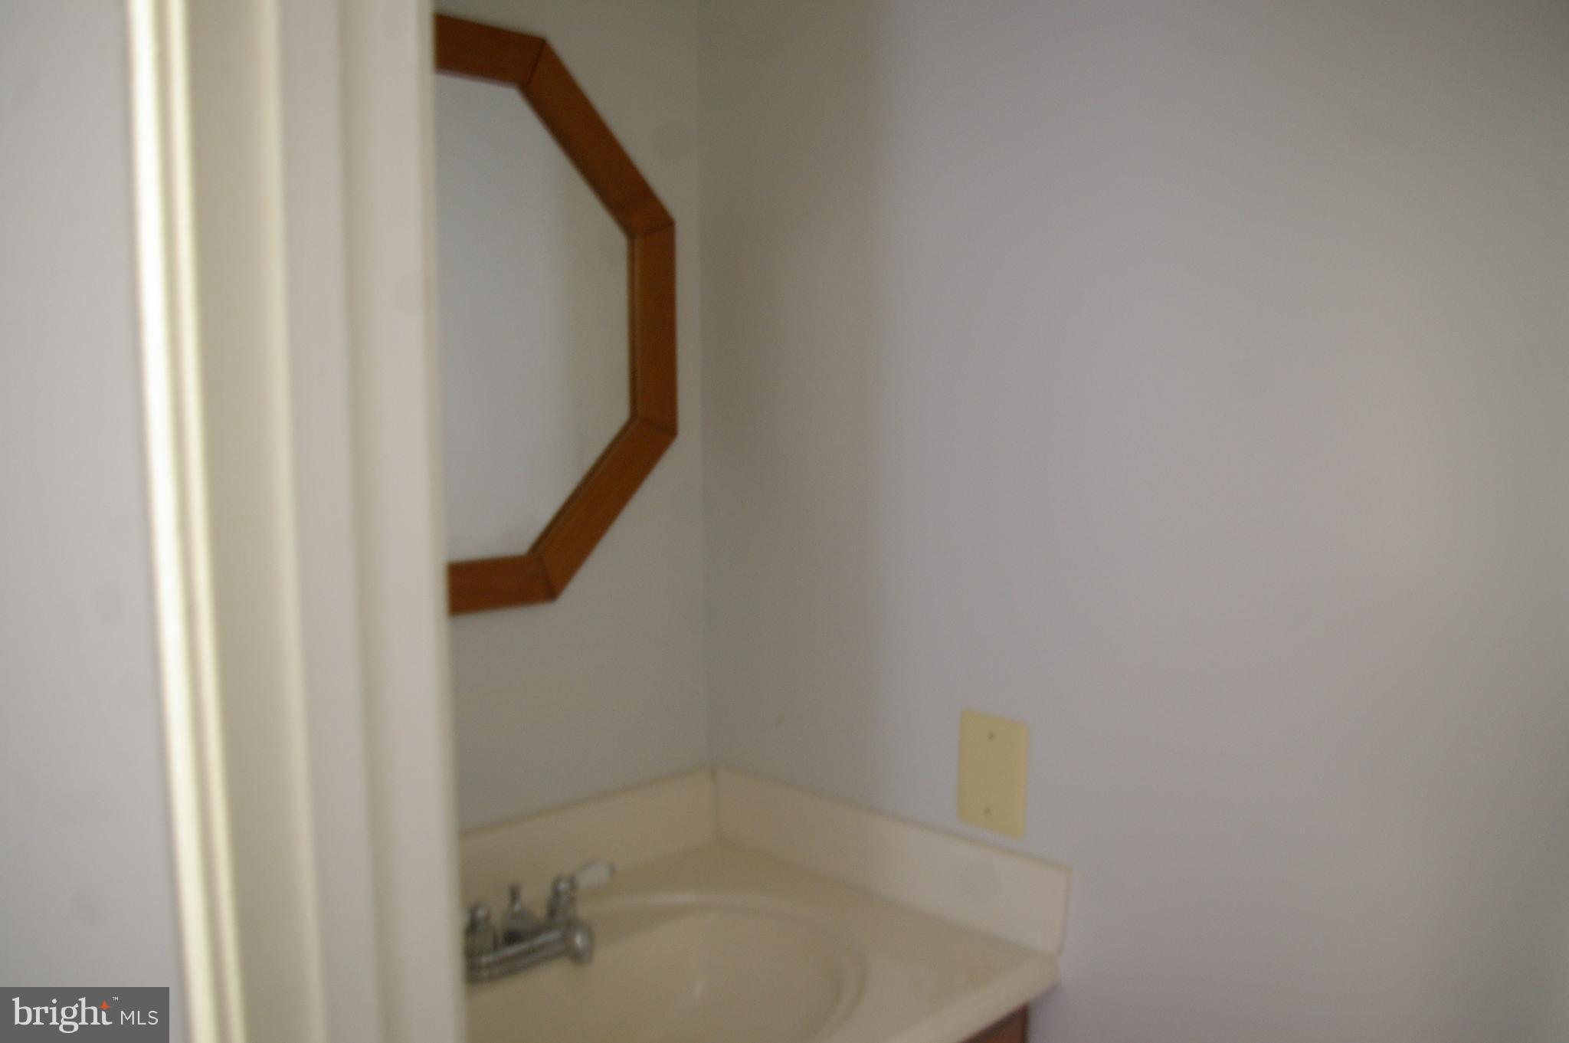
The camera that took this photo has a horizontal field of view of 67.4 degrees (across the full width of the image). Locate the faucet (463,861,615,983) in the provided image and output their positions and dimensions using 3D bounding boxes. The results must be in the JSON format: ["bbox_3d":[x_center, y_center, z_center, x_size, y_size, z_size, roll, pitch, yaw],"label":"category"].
[{"bbox_3d":[-0.245,0.422,1.223,0.150,0.067,0.236,3,5,45],"label":"faucet"}]

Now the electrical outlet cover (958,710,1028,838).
[{"bbox_3d":[0.224,0.275,1.274,0.084,0.124,0.006,3,5,45],"label":"electrical outlet cover"}]

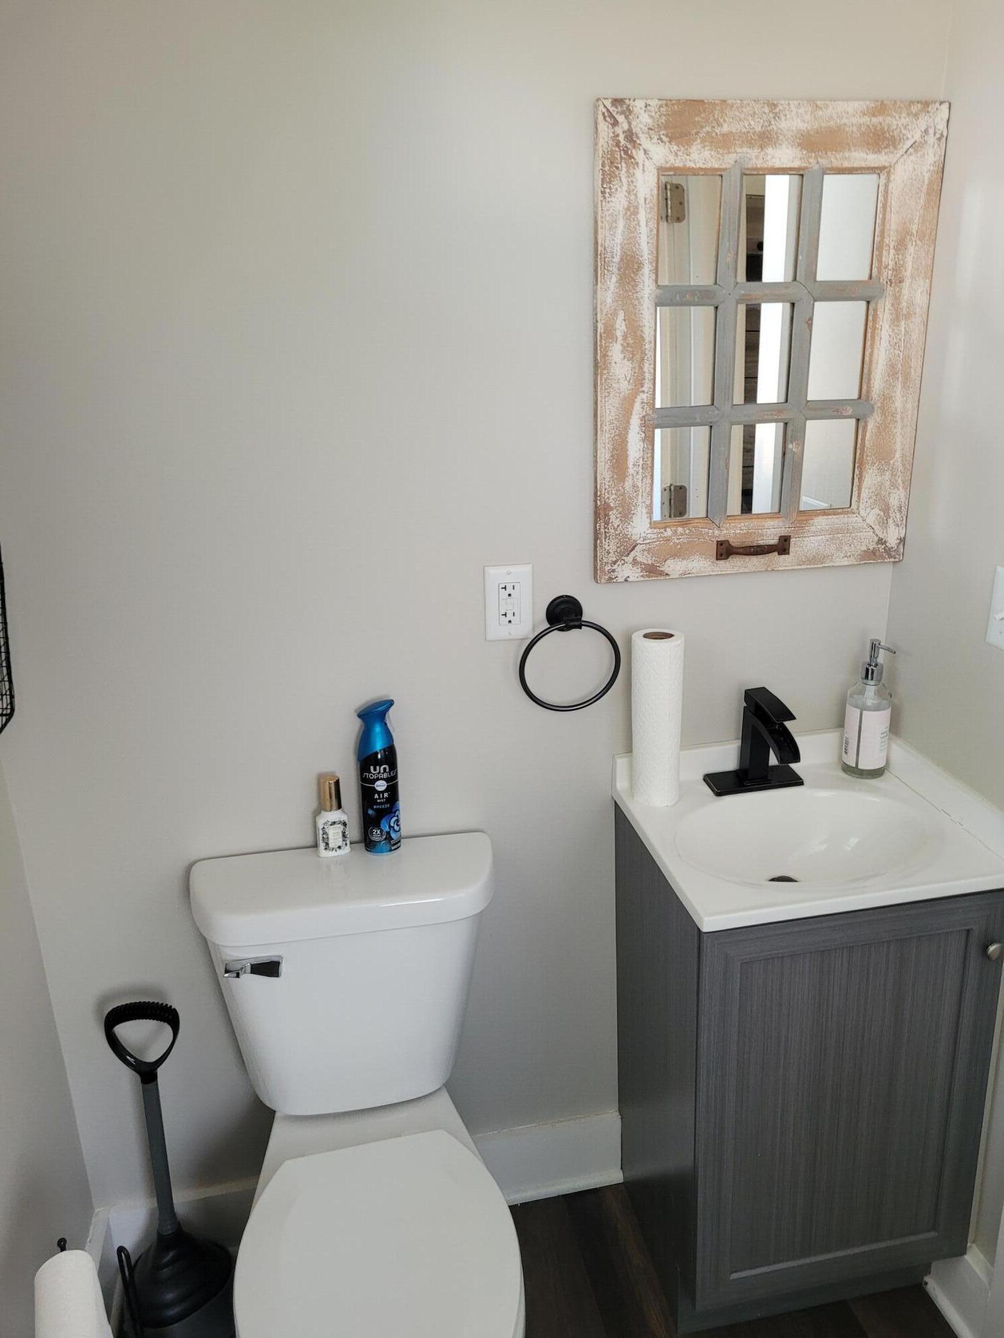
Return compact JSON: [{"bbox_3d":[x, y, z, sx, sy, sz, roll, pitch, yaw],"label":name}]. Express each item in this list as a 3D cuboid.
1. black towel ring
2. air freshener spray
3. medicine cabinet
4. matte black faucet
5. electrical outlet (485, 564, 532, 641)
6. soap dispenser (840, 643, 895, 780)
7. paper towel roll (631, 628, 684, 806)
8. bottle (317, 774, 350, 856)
[{"bbox_3d":[0.099,-0.015,1.524,0.158,0.179,0.077,-5,19,-9],"label":"black towel ring"},{"bbox_3d":[-0.187,0.165,1.528,0.058,0.237,0.058,-6,19,-12],"label":"air freshener spray"},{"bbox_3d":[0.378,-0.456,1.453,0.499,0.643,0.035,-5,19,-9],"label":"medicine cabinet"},{"bbox_3d":[0.416,0.123,1.573,0.152,0.164,0.150,-5,19,-9],"label":"matte black faucet"},{"bbox_3d":[0.011,-0.099,1.516,0.070,0.116,0.009,-5,19,-9],"label":"electrical outlet"},{"bbox_3d":[0.597,0.062,1.636,0.072,0.225,0.070,12,23,35],"label":"soap dispenser"},{"bbox_3d":[0.242,0.075,1.566,0.078,0.271,0.078,-2,19,1],"label":"paper towel roll"},{"bbox_3d":[-0.261,0.224,1.543,0.044,0.120,0.033,-9,20,-19],"label":"bottle"}]

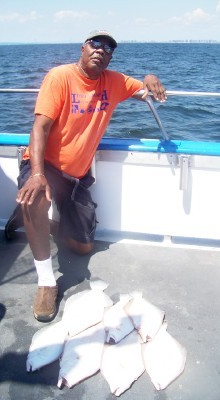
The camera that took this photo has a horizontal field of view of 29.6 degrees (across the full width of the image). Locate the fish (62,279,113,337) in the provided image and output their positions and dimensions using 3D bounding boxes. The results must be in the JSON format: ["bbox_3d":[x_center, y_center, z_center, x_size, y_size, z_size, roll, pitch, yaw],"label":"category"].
[{"bbox_3d":[-0.114,0.534,2.066,0.208,0.052,0.474,6,21,15],"label":"fish"}]

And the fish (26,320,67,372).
[{"bbox_3d":[-0.267,0.631,1.847,0.183,0.052,0.385,8,22,20],"label":"fish"}]

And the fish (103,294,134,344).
[{"bbox_3d":[0.048,0.564,1.983,0.173,0.052,0.386,3,21,9],"label":"fish"}]

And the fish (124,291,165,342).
[{"bbox_3d":[0.174,0.558,2.001,0.183,0.052,0.388,-2,21,-6],"label":"fish"}]

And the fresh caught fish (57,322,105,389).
[{"bbox_3d":[-0.108,0.651,1.794,0.203,0.052,0.464,6,21,16],"label":"fresh caught fish"}]

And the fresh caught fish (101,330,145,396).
[{"bbox_3d":[0.059,0.669,1.746,0.188,0.052,0.415,3,21,9],"label":"fresh caught fish"}]

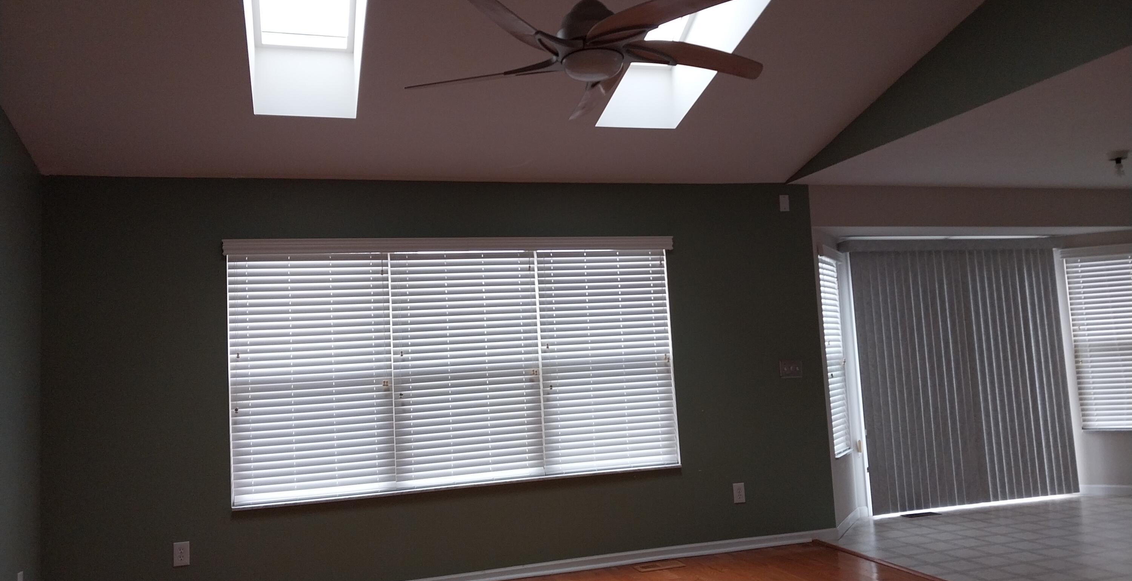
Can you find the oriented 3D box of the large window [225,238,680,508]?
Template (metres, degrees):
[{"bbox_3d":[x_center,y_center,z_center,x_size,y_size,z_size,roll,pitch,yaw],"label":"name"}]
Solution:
[{"bbox_3d":[-0.587,0.435,5.129,2.730,1.490,0.110,-1,-5,-17],"label":"large window"}]

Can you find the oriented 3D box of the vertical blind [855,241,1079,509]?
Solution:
[{"bbox_3d":[3.192,0.669,6.746,1.980,2.010,0.080,-1,-5,-17],"label":"vertical blind"}]

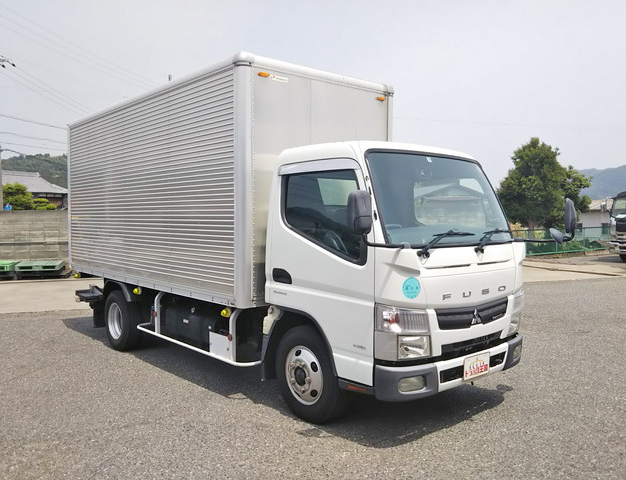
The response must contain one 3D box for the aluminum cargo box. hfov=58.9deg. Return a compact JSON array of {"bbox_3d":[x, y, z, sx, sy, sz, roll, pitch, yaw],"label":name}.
[{"bbox_3d":[-1.358,-0.572,6.930,1.853,2.136,4.560,-2,3,-40],"label":"aluminum cargo box"}]

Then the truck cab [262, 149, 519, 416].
[{"bbox_3d":[0.706,0.337,4.546,1.720,2.130,1.455,-2,3,-40],"label":"truck cab"}]

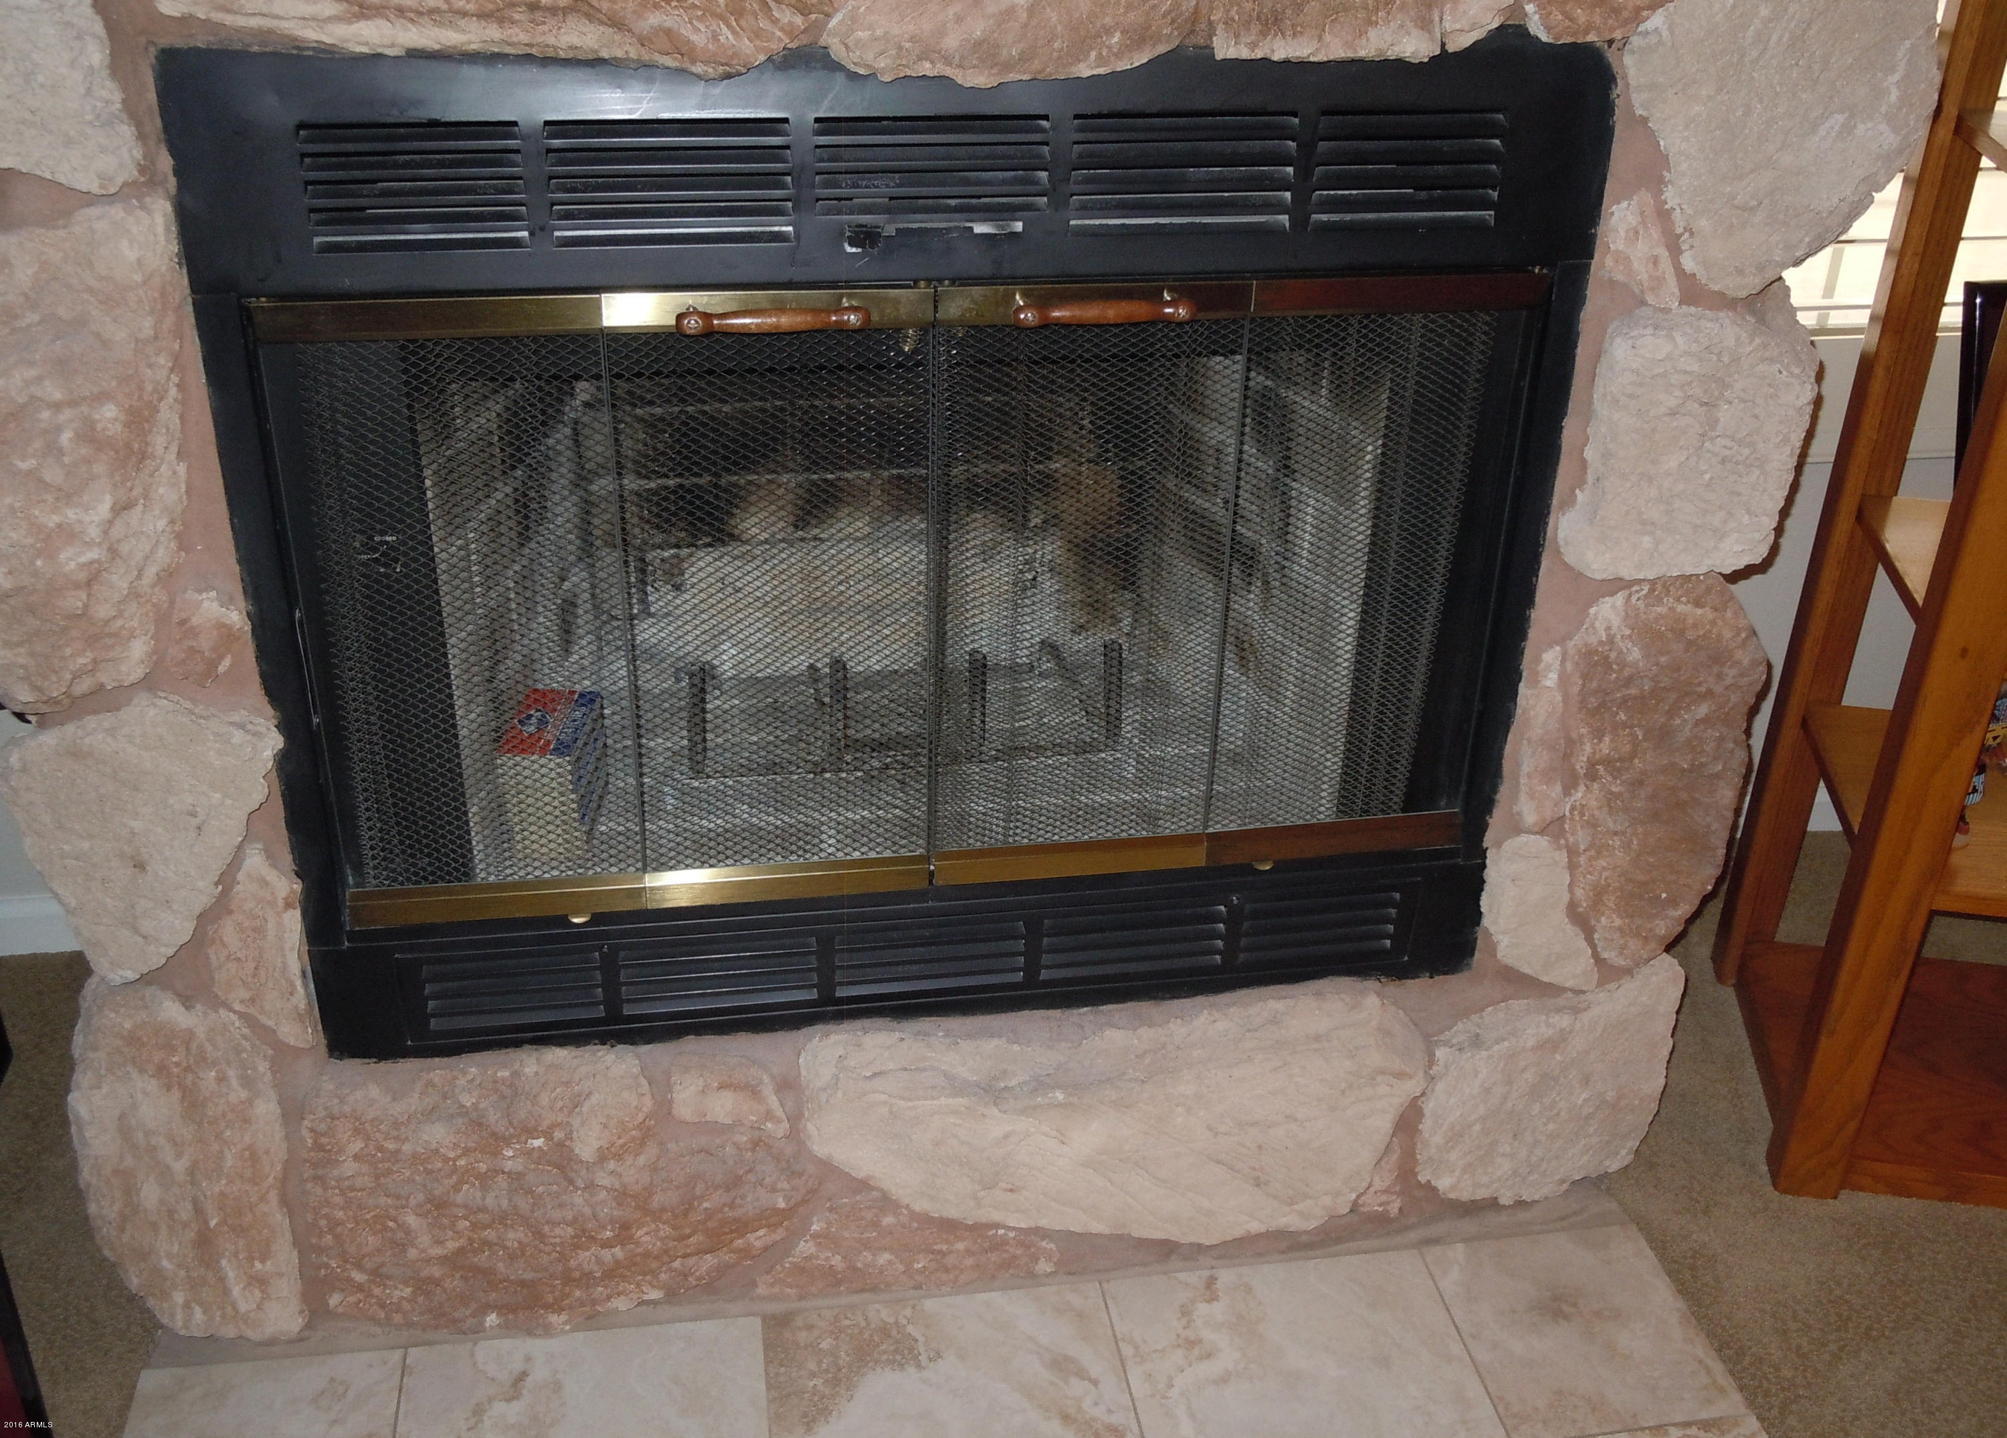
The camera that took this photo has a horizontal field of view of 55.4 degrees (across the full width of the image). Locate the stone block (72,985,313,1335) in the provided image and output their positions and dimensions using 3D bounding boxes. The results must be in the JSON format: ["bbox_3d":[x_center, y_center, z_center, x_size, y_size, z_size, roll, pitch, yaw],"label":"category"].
[{"bbox_3d":[-0.686,0.369,1.632,0.169,0.364,0.110,-3,29,-9],"label":"stone block"}]

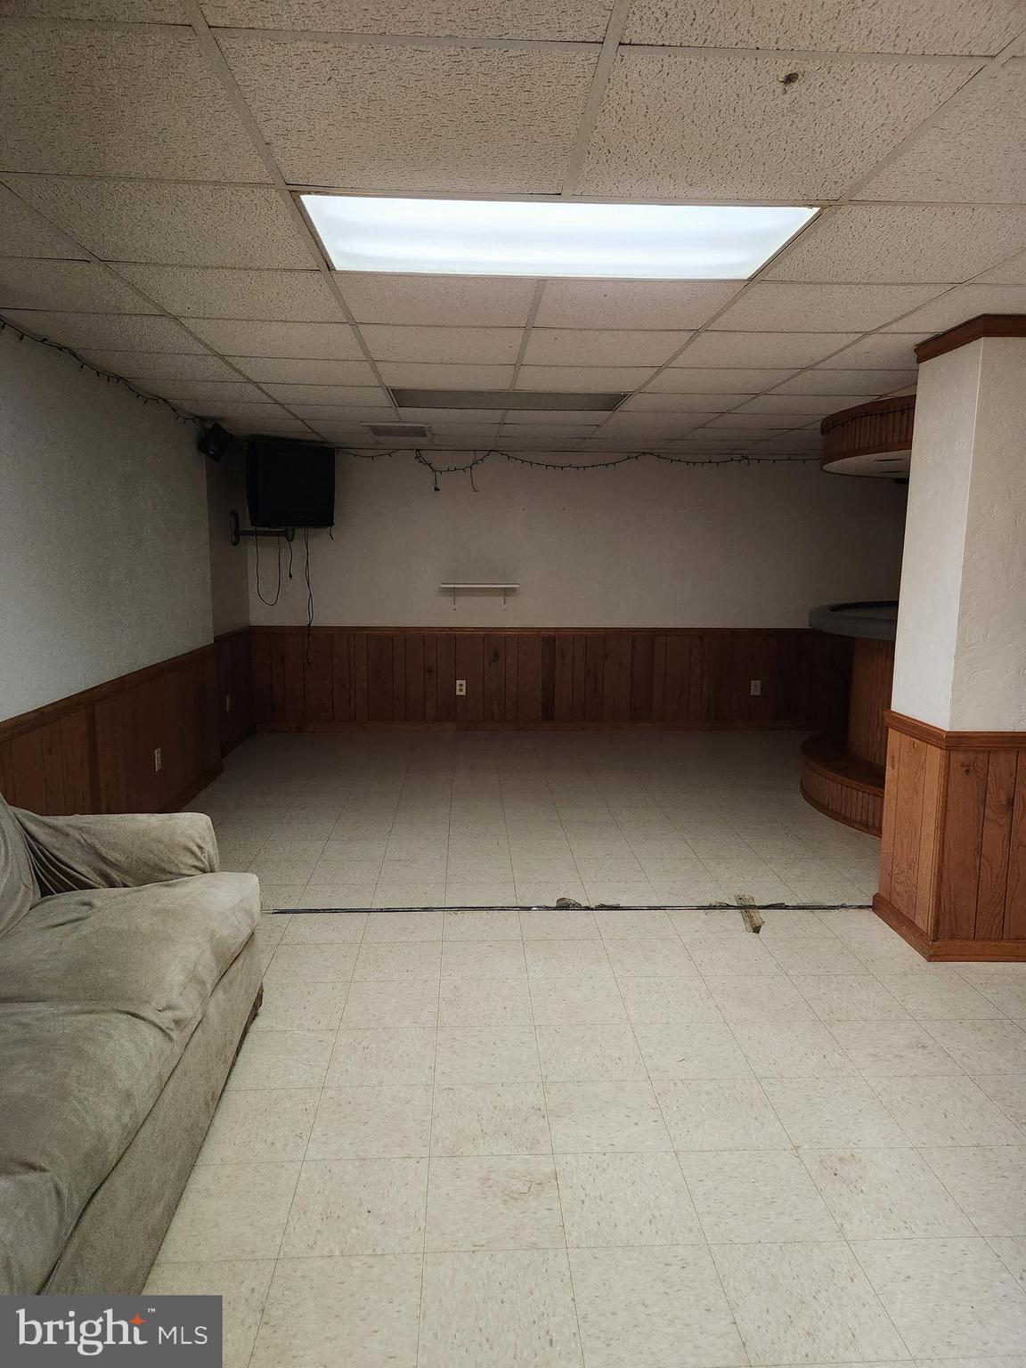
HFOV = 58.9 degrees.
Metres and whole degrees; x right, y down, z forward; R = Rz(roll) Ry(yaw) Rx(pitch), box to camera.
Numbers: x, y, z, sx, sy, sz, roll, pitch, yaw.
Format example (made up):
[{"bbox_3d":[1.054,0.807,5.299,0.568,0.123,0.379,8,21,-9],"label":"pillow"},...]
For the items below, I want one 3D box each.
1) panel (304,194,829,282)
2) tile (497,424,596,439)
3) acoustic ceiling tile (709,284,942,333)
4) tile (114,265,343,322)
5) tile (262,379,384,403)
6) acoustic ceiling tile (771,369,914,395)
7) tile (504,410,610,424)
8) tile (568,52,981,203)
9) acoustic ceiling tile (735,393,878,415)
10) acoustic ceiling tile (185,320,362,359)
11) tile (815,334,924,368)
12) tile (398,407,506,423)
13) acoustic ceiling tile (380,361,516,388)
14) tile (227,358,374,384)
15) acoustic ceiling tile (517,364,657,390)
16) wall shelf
[{"bbox_3d":[0.102,-1.125,2.277,1.180,0.050,0.580,0,9,-3],"label":"panel"},{"bbox_3d":[0.227,-1.669,5.965,0.600,0.020,0.600,0,8,-3],"label":"tile"},{"bbox_3d":[0.973,-1.202,2.910,0.600,0.025,0.600,0,8,-3],"label":"acoustic ceiling tile"},{"bbox_3d":[-0.844,-1.214,2.834,0.600,0.020,0.600,0,8,-3],"label":"tile"},{"bbox_3d":[-0.932,-1.478,4.641,0.595,0.020,0.595,0,9,-3],"label":"tile"},{"bbox_3d":[1.533,-1.380,4.162,0.595,0.020,0.595,0,9,-3],"label":"acoustic ceiling tile"},{"bbox_3d":[0.257,-1.577,5.354,0.600,0.020,0.600,0,8,-3],"label":"tile"},{"bbox_3d":[0.438,-1.026,1.694,0.600,0.025,0.600,0,8,-3],"label":"tile"},{"bbox_3d":[1.500,-1.474,4.771,0.600,0.025,0.600,0,8,-3],"label":"acoustic ceiling tile"},{"bbox_3d":[-0.872,-1.297,3.437,0.595,0.020,0.595,0,9,-3],"label":"acoustic ceiling tile"},{"bbox_3d":[1.553,-1.290,3.543,0.600,0.025,0.600,0,8,-3],"label":"tile"},{"bbox_3d":[-0.355,-1.570,5.285,0.600,0.025,0.600,0,8,-3],"label":"tile"},{"bbox_3d":[-0.293,-1.386,4.070,0.595,0.020,0.595,0,9,-3],"label":"acoustic ceiling tile"},{"bbox_3d":[-0.902,-1.387,4.039,0.595,0.020,0.595,0,9,-3],"label":"tile"},{"bbox_3d":[0.318,-1.395,4.134,0.600,0.020,0.600,0,8,-3],"label":"acoustic ceiling tile"},{"bbox_3d":[-0.262,-0.691,7.203,0.610,0.210,0.200,0,8,-3],"label":"wall shelf"}]

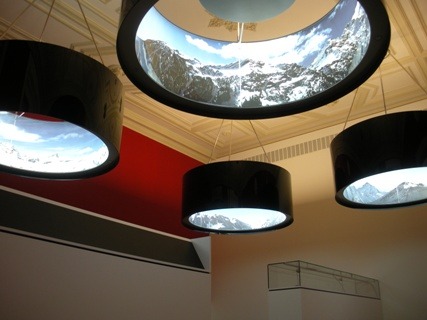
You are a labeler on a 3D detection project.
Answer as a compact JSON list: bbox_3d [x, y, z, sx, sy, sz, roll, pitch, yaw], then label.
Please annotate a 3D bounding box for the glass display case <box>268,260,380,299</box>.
[{"bbox_3d":[1.133,1.209,4.311,0.306,0.213,1.653,-19,-29,37],"label":"glass display case"}]

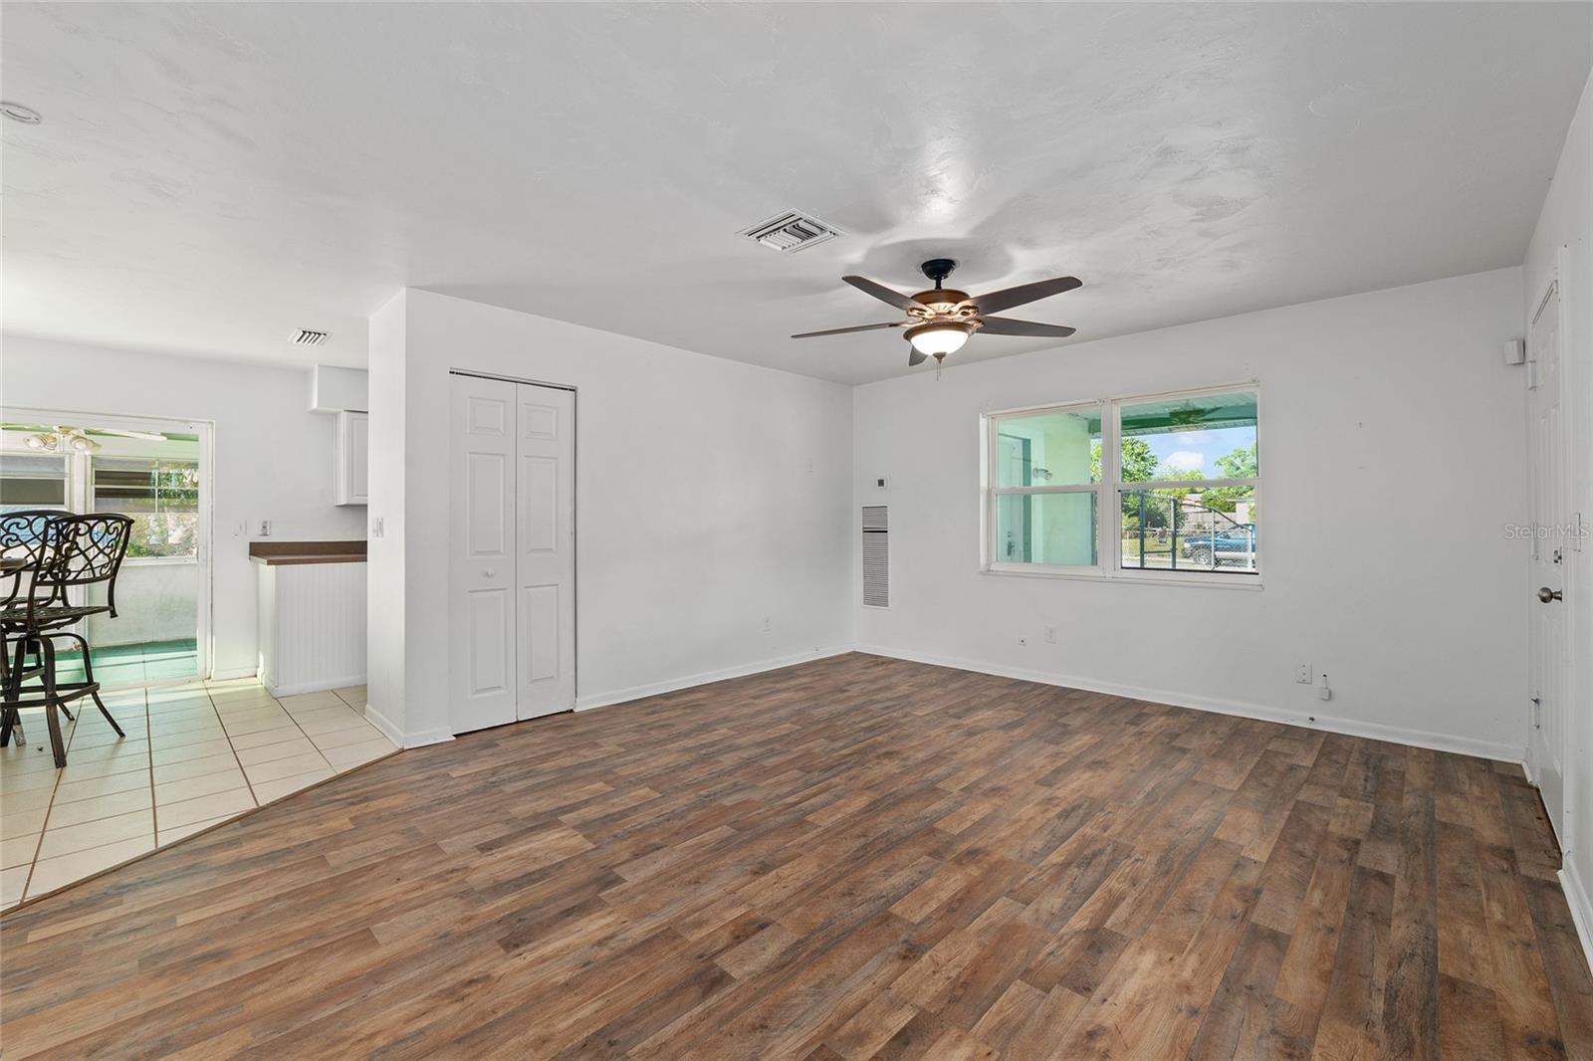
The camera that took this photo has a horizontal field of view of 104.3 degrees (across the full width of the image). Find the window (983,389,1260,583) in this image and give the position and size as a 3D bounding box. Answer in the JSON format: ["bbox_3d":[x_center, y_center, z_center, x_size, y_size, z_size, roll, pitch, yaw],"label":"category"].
[{"bbox_3d":[2.120,-0.291,4.275,1.720,1.210,0.100,0,1,42],"label":"window"}]

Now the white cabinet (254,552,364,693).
[{"bbox_3d":[-3.520,0.670,4.690,0.740,0.890,0.700,0,1,44],"label":"white cabinet"}]

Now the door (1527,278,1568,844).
[{"bbox_3d":[3.030,0.135,2.470,0.870,2.030,0.045,0,1,-44],"label":"door"}]

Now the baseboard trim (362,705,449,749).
[{"bbox_3d":[-2.256,1.105,3.612,0.270,0.077,0.840,0,1,-43],"label":"baseboard trim"}]

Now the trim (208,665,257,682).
[{"bbox_3d":[-4.240,1.080,4.700,0.280,0.085,0.016,0,1,-44],"label":"trim"}]

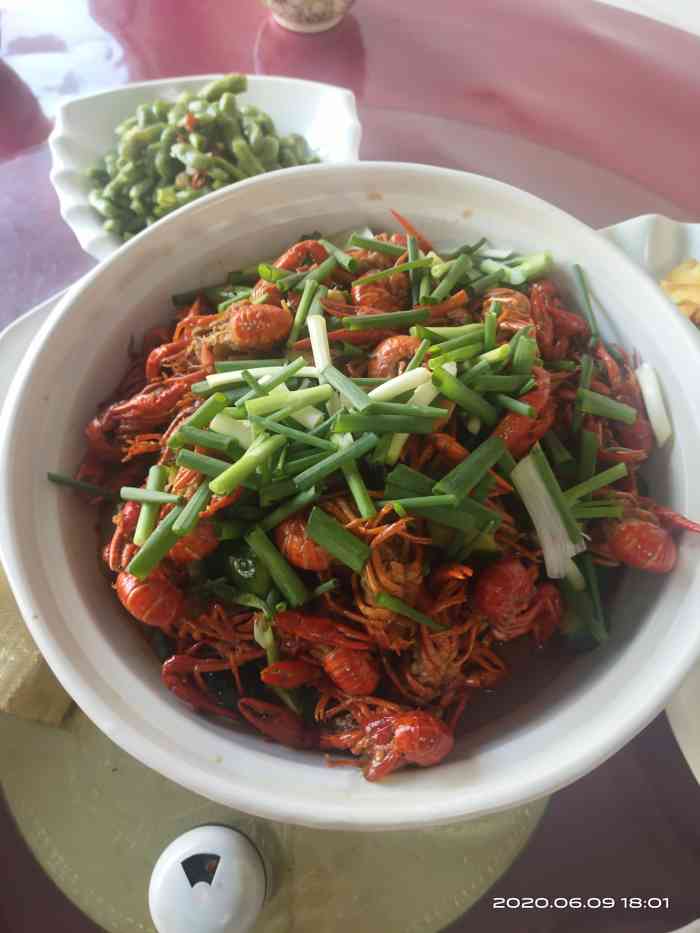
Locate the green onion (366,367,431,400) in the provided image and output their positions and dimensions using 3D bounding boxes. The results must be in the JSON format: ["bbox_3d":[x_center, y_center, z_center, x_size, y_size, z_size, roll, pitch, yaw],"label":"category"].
[{"bbox_3d":[0.023,-0.038,0.383,0.033,0.006,0.006,-23,66,-11],"label":"green onion"}]

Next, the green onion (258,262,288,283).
[{"bbox_3d":[-0.038,-0.102,0.435,0.023,0.006,0.007,7,64,9],"label":"green onion"}]

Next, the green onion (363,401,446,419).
[{"bbox_3d":[0.025,-0.026,0.366,0.038,0.004,0.005,3,60,0],"label":"green onion"}]

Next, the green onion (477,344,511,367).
[{"bbox_3d":[0.070,-0.055,0.393,0.021,0.005,0.005,-26,62,-24],"label":"green onion"}]

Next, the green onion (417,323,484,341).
[{"bbox_3d":[0.049,-0.068,0.401,0.037,0.005,0.006,-4,59,-7],"label":"green onion"}]

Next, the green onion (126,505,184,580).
[{"bbox_3d":[-0.085,0.032,0.357,0.008,0.008,0.036,30,77,18],"label":"green onion"}]

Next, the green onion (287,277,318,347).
[{"bbox_3d":[-0.027,-0.084,0.441,0.006,0.006,0.046,12,62,7],"label":"green onion"}]

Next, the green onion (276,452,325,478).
[{"bbox_3d":[-0.021,-0.001,0.374,0.025,0.005,0.006,-23,66,-4],"label":"green onion"}]

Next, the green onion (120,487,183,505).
[{"bbox_3d":[-0.092,0.014,0.374,0.032,0.004,0.005,6,64,14],"label":"green onion"}]

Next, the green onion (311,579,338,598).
[{"bbox_3d":[-0.012,0.059,0.391,0.015,0.004,0.004,-30,65,-15],"label":"green onion"}]

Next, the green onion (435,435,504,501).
[{"bbox_3d":[0.056,0.000,0.363,0.011,0.005,0.037,40,66,21],"label":"green onion"}]

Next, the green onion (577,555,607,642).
[{"bbox_3d":[0.107,0.057,0.355,0.006,0.004,0.040,-16,95,-8],"label":"green onion"}]

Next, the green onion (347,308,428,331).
[{"bbox_3d":[0.019,-0.074,0.410,0.043,0.005,0.006,-9,64,-5],"label":"green onion"}]

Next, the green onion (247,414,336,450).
[{"bbox_3d":[-0.025,-0.015,0.364,0.044,0.004,0.004,19,62,17],"label":"green onion"}]

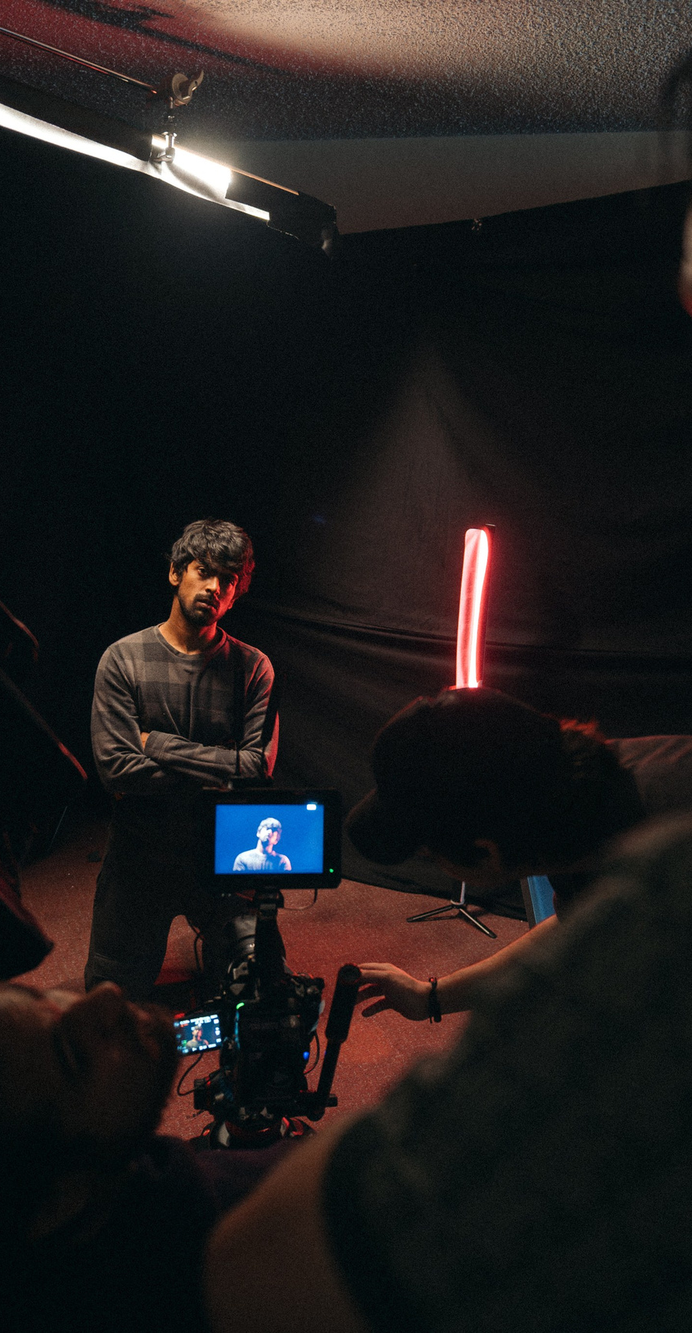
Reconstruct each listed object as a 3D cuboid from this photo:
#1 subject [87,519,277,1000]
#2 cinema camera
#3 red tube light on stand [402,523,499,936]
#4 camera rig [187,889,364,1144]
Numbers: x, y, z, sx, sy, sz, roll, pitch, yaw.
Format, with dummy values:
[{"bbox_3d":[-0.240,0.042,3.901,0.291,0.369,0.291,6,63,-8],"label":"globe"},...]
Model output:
[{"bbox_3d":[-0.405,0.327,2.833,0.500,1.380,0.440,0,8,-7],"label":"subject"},{"bbox_3d":[-0.101,0.378,1.420,0.215,0.380,0.280,0,19,-12],"label":"cinema camera"},{"bbox_3d":[0.394,0.205,3.582,0.300,1.300,0.300,6,9,30],"label":"red tube light on stand"},{"bbox_3d":[-0.092,0.441,1.410,0.190,0.265,0.270,0,19,-12],"label":"camera rig"}]

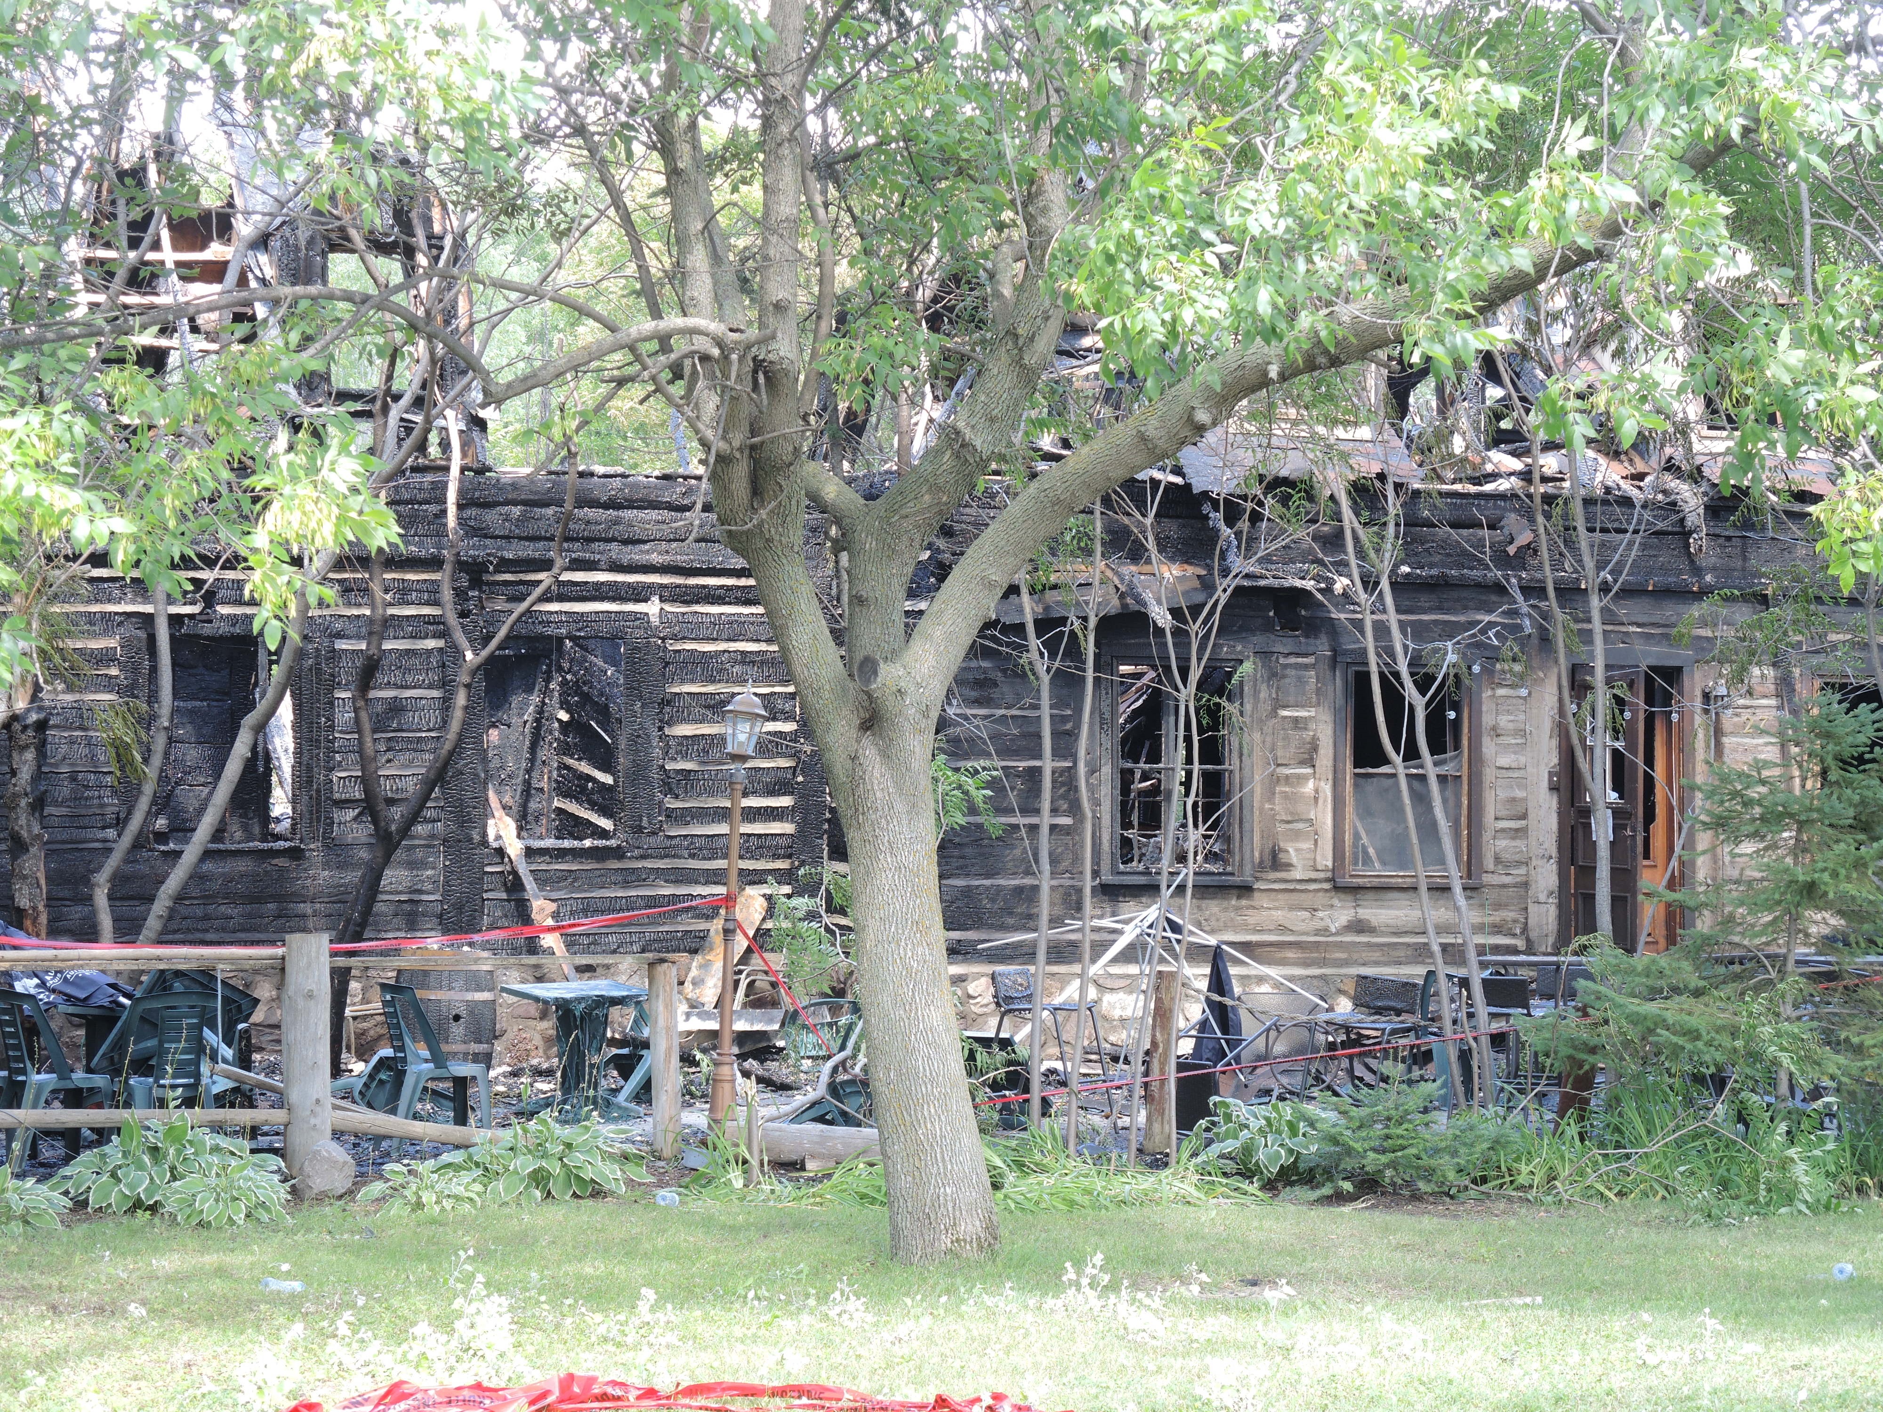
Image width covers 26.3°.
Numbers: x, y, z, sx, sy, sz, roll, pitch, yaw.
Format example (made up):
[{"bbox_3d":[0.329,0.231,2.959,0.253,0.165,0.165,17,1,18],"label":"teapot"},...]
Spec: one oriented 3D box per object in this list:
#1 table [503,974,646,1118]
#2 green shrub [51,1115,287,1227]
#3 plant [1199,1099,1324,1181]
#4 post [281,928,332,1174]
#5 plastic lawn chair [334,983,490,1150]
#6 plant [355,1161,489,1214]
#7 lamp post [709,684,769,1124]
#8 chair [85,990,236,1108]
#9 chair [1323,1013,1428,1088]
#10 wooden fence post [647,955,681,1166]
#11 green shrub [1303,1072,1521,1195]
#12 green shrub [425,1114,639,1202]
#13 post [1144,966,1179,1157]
[{"bbox_3d":[-2.207,2.065,24.200,0.680,0.700,0.680,1,-3,-31],"label":"table"},{"bbox_3d":[-3.485,2.085,18.200,1.000,0.430,0.900,0,-2,0],"label":"green shrub"},{"bbox_3d":[1.598,2.174,20.200,0.600,0.410,0.580,0,-2,0],"label":"plant"},{"bbox_3d":[-2.914,1.606,18.500,0.215,1.140,0.215,0,-2,-9],"label":"post"},{"bbox_3d":[-2.548,1.829,20.300,0.510,0.850,0.460,1,-3,-23],"label":"plastic lawn chair"},{"bbox_3d":[-2.248,2.076,17.400,0.570,0.220,0.520,0,-2,-7],"label":"plant"},{"bbox_3d":[-1.081,1.058,21.200,0.235,2.360,0.235,3,-2,0],"label":"lamp post"},{"bbox_3d":[-3.764,1.802,19.600,0.460,0.850,0.530,1,-3,-21],"label":"chair"},{"bbox_3d":[2.378,1.920,22.400,0.460,0.880,0.500,-1,-3,25],"label":"chair"},{"bbox_3d":[-1.467,1.872,21.300,0.150,1.060,0.150,-2,-2,0],"label":"wooden fence post"},{"bbox_3d":[2.316,2.088,19.800,1.020,0.570,0.950,0,-2,0],"label":"green shrub"},{"bbox_3d":[-1.971,2.173,19.400,0.950,0.370,0.800,0,-2,0],"label":"green shrub"},{"bbox_3d":[1.165,1.893,21.400,0.150,1.000,0.150,3,-2,0],"label":"post"}]

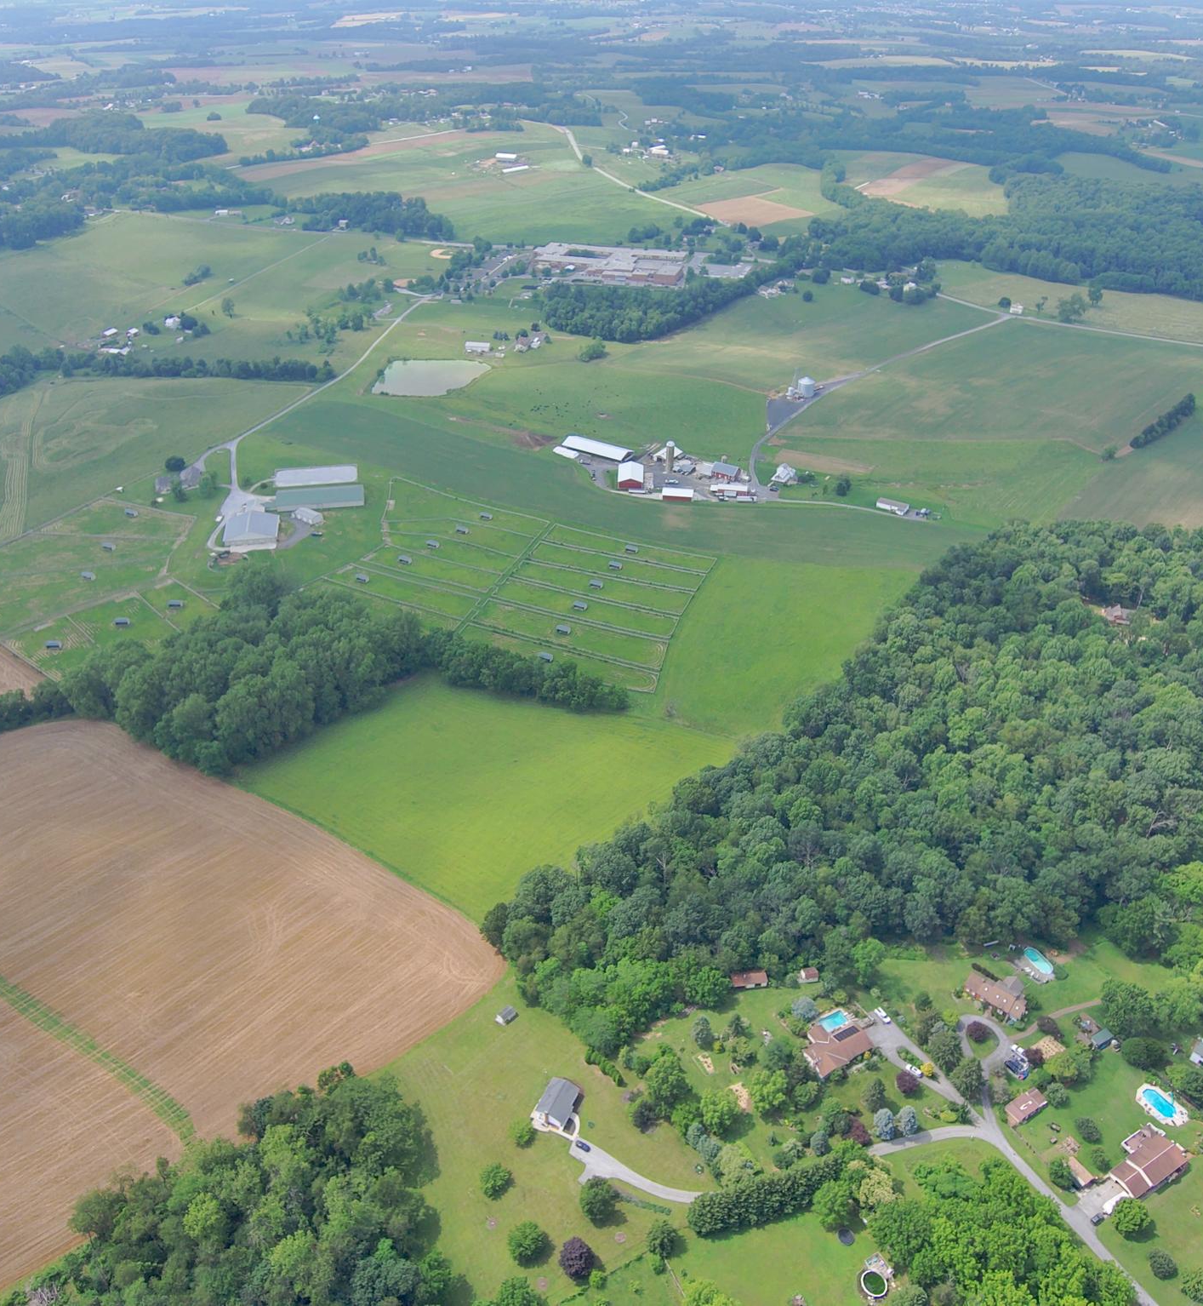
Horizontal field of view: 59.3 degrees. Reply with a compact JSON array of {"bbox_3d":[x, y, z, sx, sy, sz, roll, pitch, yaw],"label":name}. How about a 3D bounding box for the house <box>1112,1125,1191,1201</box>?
[{"bbox_3d":[154.290,144.430,297.690,22.710,5.200,8.940,-19,38,-25],"label":"house"}]

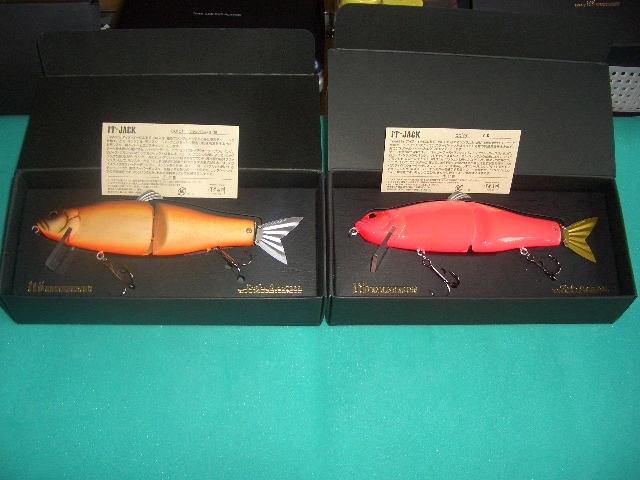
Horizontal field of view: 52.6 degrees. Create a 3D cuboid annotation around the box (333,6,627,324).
[{"bbox_3d":[0.121,-0.056,0.509,0.228,0.124,0.211,1,59,-3],"label":"box"}]

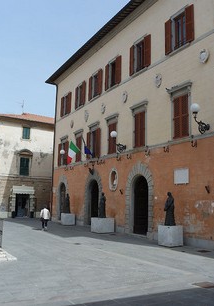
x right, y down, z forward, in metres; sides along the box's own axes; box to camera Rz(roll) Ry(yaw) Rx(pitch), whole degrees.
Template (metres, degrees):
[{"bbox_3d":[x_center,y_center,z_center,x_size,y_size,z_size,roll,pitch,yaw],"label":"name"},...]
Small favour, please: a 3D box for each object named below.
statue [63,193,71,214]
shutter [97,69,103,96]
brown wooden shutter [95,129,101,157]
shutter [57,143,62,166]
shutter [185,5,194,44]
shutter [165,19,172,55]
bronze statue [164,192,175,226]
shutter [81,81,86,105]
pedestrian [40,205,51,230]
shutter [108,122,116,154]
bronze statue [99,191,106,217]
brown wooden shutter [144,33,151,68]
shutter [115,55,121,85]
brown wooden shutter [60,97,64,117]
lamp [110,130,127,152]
[{"bbox_3d":[-3.230,4.223,25.541,0.450,1.611,0.460,6,-10,-30],"label":"statue"},{"bbox_3d":[-0.512,-5.642,24.830,0.060,2.078,0.610,7,-10,-30],"label":"shutter"},{"bbox_3d":[-0.647,-0.713,23.298,0.070,2.184,0.560,6,-10,-30],"label":"brown wooden shutter"},{"bbox_3d":[-4.608,0.209,30.045,0.070,2.184,0.546,6,-10,-30],"label":"shutter"},{"bbox_3d":[4.269,-6.600,15.741,0.070,1.974,0.546,6,-10,-30],"label":"shutter"},{"bbox_3d":[3.452,-6.448,17.139,0.070,1.974,0.546,6,-10,-30],"label":"shutter"},{"bbox_3d":[3.142,2.817,15.330,0.460,1.627,0.500,7,-10,-30],"label":"bronze statue"},{"bbox_3d":[-2.058,-5.291,27.468,0.060,2.112,0.610,7,-10,-30],"label":"shutter"},{"bbox_3d":[-4.208,4.398,21.110,0.550,1.740,0.420,4,-9,-17],"label":"pedestrian"},{"bbox_3d":[0.398,-0.994,21.696,0.070,2.170,1.078,6,-10,-30],"label":"shutter"},{"bbox_3d":[-0.258,3.525,20.562,0.450,1.681,0.480,6,-10,-30],"label":"bronze statue"},{"bbox_3d":[2.615,-6.464,19.513,0.060,2.033,0.610,7,-10,-30],"label":"brown wooden shutter"},{"bbox_3d":[0.853,-5.821,21.561,0.070,1.974,0.560,6,-10,-30],"label":"shutter"},{"bbox_3d":[-4.521,-4.538,30.706,0.070,1.974,0.546,6,-10,-30],"label":"brown wooden shutter"},{"bbox_3d":[0.760,-0.720,19.859,1.148,1.360,0.462,6,-10,-30],"label":"lamp"}]

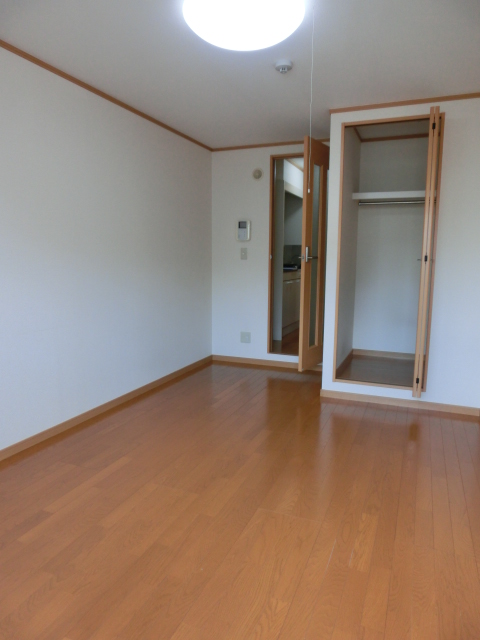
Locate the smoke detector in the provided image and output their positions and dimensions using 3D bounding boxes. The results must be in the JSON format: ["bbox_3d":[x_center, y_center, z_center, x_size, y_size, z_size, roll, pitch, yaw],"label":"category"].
[{"bbox_3d":[0.264,-1.524,2.680,0.100,0.054,0.100,0,8,0],"label":"smoke detector"}]

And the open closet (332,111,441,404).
[{"bbox_3d":[1.297,-0.545,3.887,0.740,2.100,1.050,4,9,22],"label":"open closet"}]

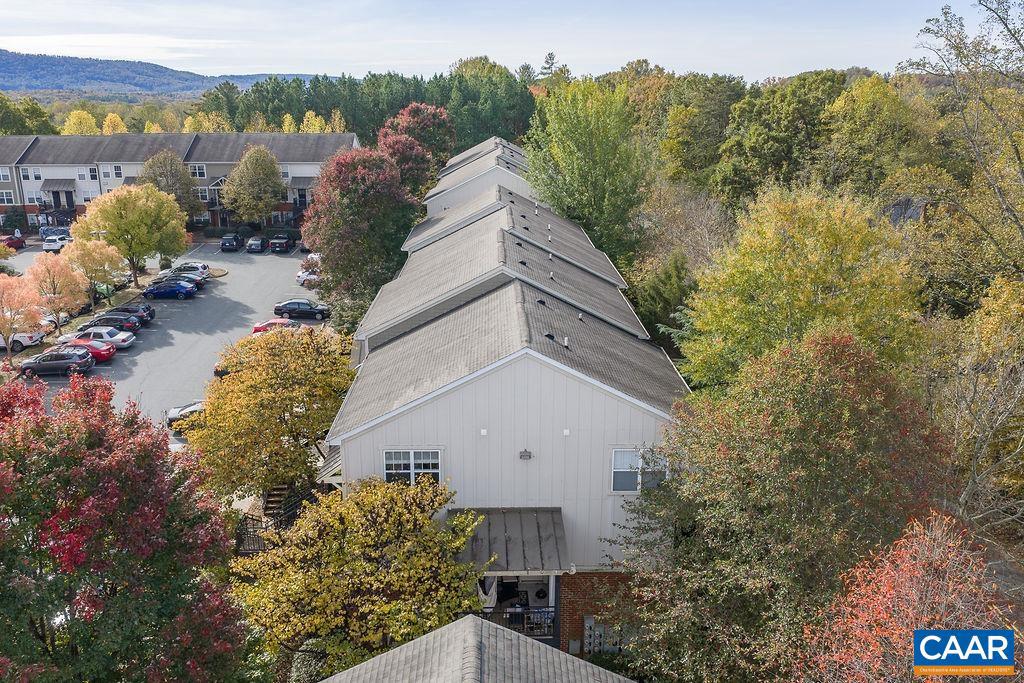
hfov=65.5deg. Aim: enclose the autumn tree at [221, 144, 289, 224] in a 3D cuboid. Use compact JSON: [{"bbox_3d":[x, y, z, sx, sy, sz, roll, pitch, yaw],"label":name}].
[{"bbox_3d":[-30.700,-18.024,95.072,7.600,10.500,7.600,0,18,0],"label":"autumn tree"}]

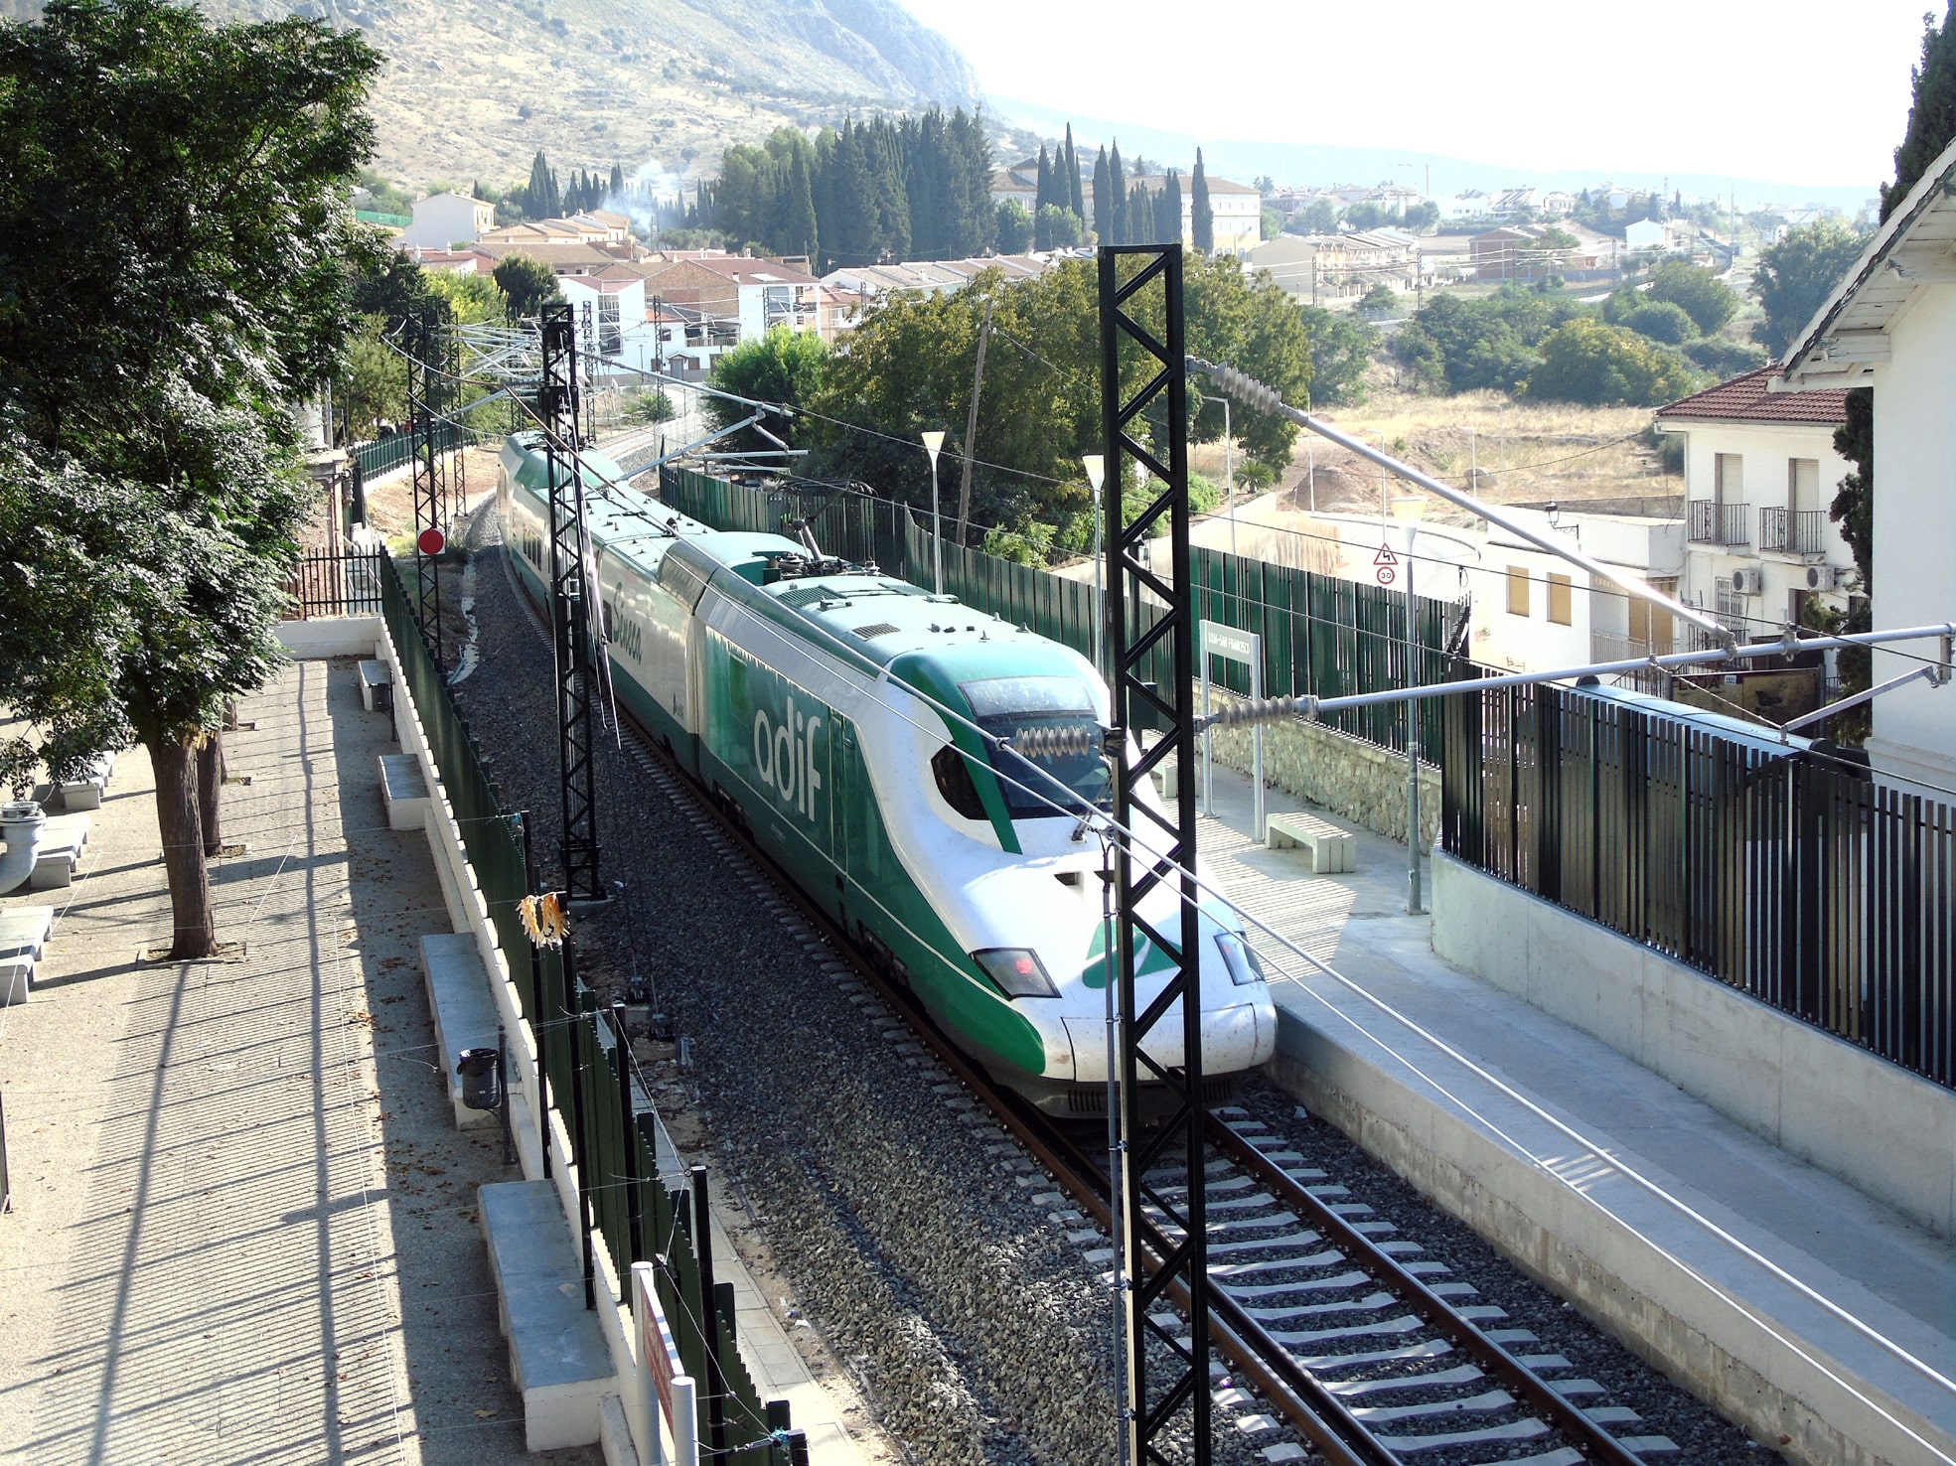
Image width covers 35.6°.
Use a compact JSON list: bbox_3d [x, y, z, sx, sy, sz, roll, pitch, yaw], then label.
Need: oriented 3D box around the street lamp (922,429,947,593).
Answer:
[{"bbox_3d":[-0.654,-2.789,51.323,0.400,4.580,0.400,-2,8,0],"label":"street lamp"}]

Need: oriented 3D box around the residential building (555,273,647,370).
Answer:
[{"bbox_3d":[-37.400,-40.400,303.000,9.000,10.200,10.500,-3,7,-7],"label":"residential building"}]

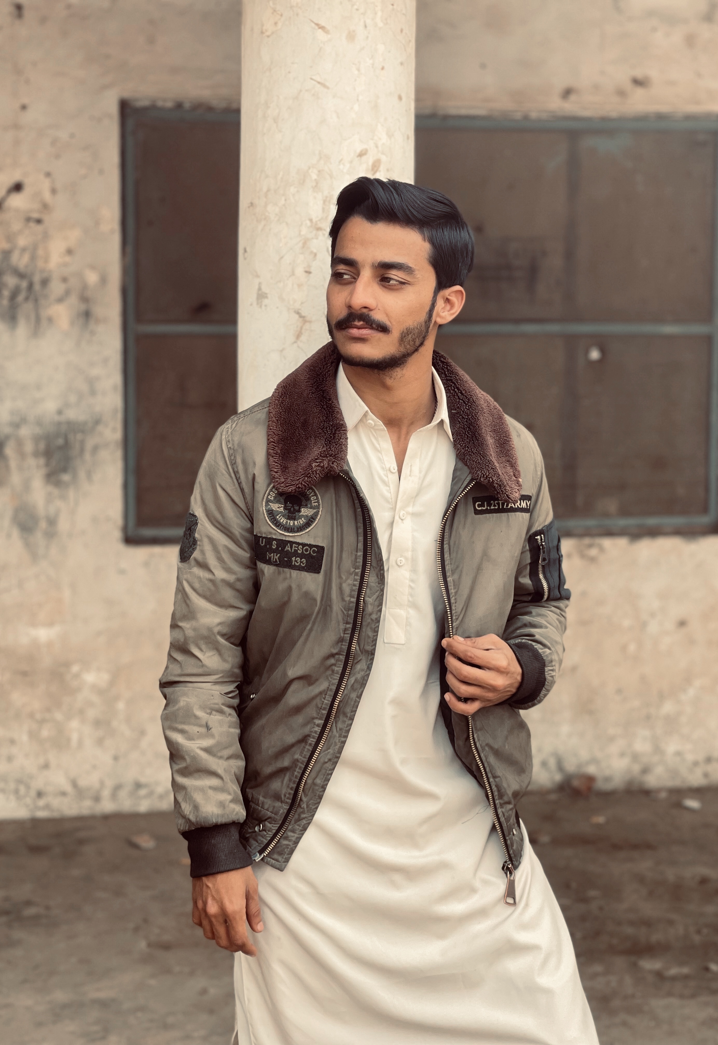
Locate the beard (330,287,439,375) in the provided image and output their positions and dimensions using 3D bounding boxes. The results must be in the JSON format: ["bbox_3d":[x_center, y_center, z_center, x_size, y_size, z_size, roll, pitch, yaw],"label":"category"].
[{"bbox_3d":[0.021,-0.243,2.455,0.135,0.110,0.105,4,6,36],"label":"beard"}]

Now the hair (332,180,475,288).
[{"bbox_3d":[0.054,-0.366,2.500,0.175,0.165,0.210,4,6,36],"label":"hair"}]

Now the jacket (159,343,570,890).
[{"bbox_3d":[0.005,0.117,2.550,0.520,0.700,0.320,-1,5,-10],"label":"jacket"}]

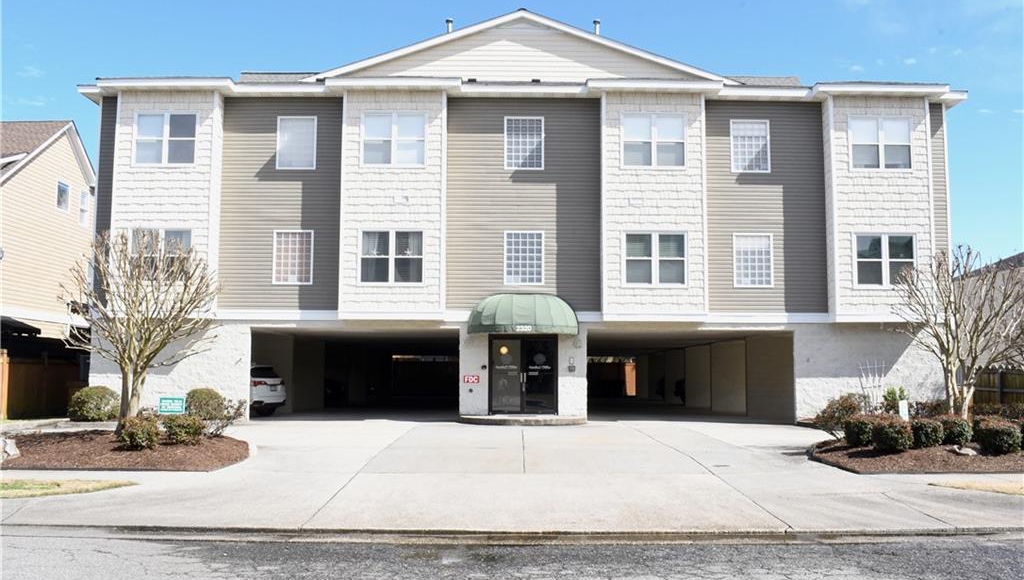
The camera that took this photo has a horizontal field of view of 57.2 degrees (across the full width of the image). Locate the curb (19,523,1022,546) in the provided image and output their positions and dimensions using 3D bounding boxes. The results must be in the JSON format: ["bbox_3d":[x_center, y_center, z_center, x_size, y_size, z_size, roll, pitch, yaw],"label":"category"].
[{"bbox_3d":[-0.002,2.714,10.373,11.600,0.150,0.500,0,-6,-1],"label":"curb"}]

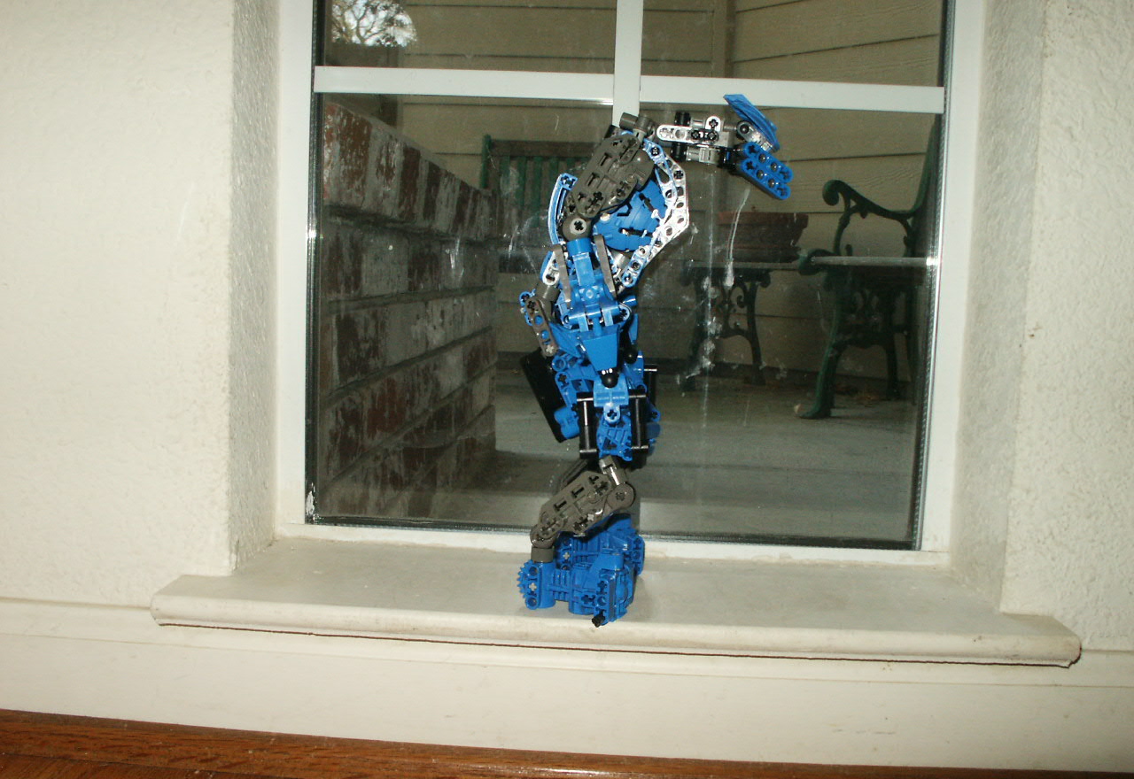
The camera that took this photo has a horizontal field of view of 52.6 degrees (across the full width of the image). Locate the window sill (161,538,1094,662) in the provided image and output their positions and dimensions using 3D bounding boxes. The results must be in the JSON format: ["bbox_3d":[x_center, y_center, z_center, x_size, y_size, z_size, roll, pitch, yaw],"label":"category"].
[{"bbox_3d":[0.025,0.120,0.659,0.485,0.018,0.150,2,6,2],"label":"window sill"}]

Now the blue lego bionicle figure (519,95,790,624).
[{"bbox_3d":[0.047,-0.023,0.628,0.143,0.272,0.145,3,6,13],"label":"blue lego bionicle figure"}]

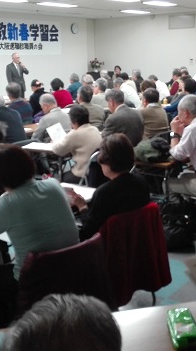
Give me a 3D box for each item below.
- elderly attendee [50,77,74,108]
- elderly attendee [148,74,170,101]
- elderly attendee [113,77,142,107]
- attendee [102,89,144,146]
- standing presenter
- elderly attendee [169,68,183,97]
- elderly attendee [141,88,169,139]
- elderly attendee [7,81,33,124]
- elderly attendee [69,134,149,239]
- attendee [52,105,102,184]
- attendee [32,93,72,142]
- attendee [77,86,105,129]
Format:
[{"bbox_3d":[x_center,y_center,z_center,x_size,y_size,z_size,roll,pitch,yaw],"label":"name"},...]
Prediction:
[{"bbox_3d":[-0.799,-1.097,7.957,0.700,1.240,0.460,12,20,41],"label":"elderly attendee"},{"bbox_3d":[1.060,-1.171,8.135,0.800,1.223,0.480,12,20,38],"label":"elderly attendee"},{"bbox_3d":[0.433,-1.325,8.838,0.700,1.180,0.460,12,20,41],"label":"elderly attendee"},{"bbox_3d":[0.166,-0.300,4.795,0.800,1.241,0.520,14,21,43],"label":"attendee"},{"bbox_3d":[-1.724,-1.747,9.514,0.520,1.651,0.360,-11,18,-34],"label":"standing presenter"},{"bbox_3d":[1.769,-1.868,10.526,0.700,1.250,0.460,12,20,41],"label":"elderly attendee"},{"bbox_3d":[0.537,-0.399,5.180,0.500,1.219,0.780,-14,20,-40],"label":"elderly attendee"},{"bbox_3d":[-1.248,-0.676,6.359,0.700,1.250,0.460,12,20,41],"label":"elderly attendee"},{"bbox_3d":[0.082,0.282,2.984,0.780,1.149,0.460,13,21,42],"label":"elderly attendee"},{"bbox_3d":[-0.196,-0.104,4.281,0.800,1.142,0.500,13,20,41],"label":"attendee"},{"bbox_3d":[-0.591,-0.376,5.327,0.700,1.180,0.480,12,20,41],"label":"attendee"},{"bbox_3d":[-0.228,-0.572,5.993,0.700,1.230,0.470,12,20,41],"label":"attendee"}]

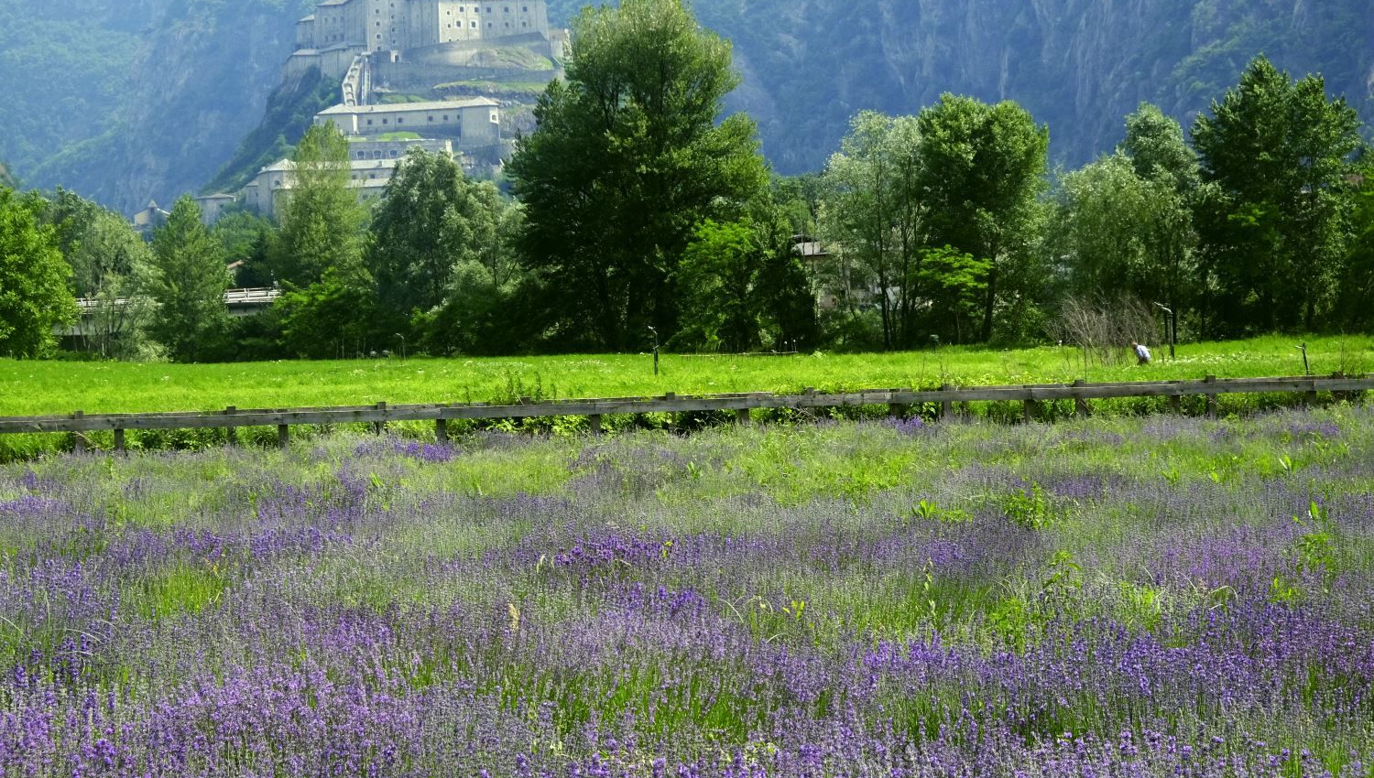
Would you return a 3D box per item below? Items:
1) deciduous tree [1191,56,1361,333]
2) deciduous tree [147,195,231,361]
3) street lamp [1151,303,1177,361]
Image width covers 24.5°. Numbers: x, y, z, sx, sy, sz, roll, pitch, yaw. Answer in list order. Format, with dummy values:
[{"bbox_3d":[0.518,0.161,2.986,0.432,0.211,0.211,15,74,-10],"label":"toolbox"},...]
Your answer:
[{"bbox_3d":[27.907,-9.052,150.000,8.082,13.425,7.274,-1,1,0],"label":"deciduous tree"},{"bbox_3d":[-20.419,-4.517,130.000,3.436,6.919,3.264,-1,1,0],"label":"deciduous tree"},{"bbox_3d":[15.825,-1.869,105.000,0.765,2.029,0.150,-1,1,-11],"label":"street lamp"}]

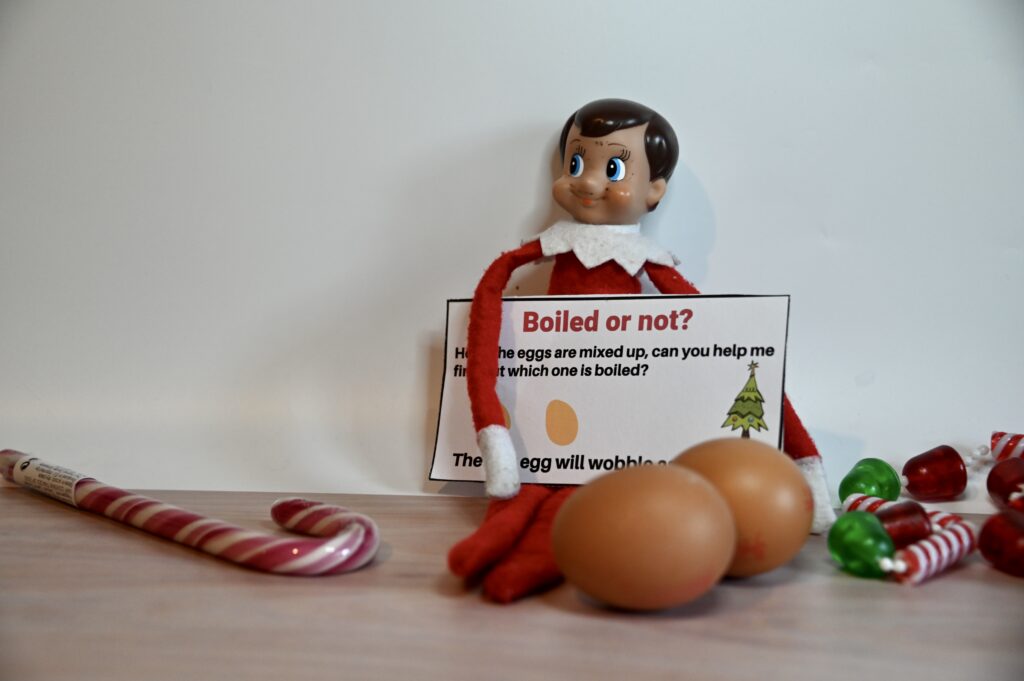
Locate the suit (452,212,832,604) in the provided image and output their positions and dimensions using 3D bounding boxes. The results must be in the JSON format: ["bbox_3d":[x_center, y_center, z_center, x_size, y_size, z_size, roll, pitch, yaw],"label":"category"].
[{"bbox_3d":[0.048,0.017,0.646,0.128,0.109,0.163,2,9,10],"label":"suit"}]

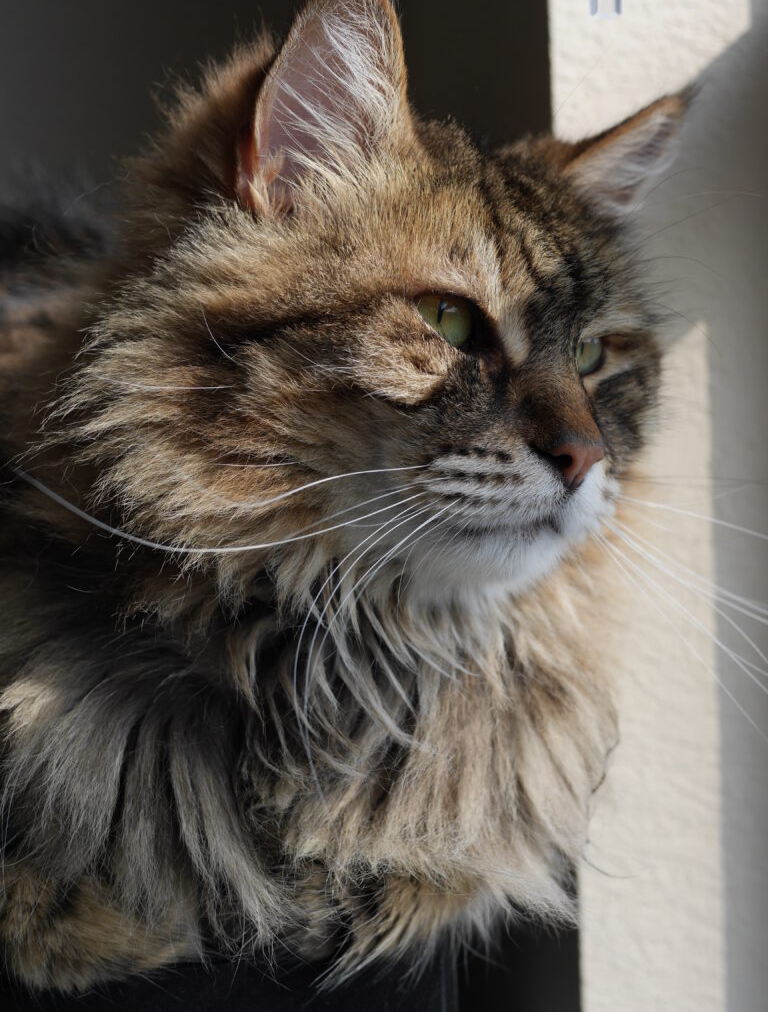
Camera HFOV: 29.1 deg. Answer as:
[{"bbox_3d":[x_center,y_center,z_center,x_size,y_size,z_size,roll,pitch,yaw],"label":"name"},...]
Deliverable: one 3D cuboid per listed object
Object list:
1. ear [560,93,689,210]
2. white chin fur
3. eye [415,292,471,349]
[{"bbox_3d":[0.072,-0.105,0.437,0.021,0.036,0.052,23,61,36],"label":"ear"},{"bbox_3d":[0.031,0.007,0.362,0.048,0.033,0.034,3,4,-40],"label":"white chin fur"},{"bbox_3d":[0.015,-0.046,0.367,0.015,0.013,0.009,4,3,-32],"label":"eye"}]

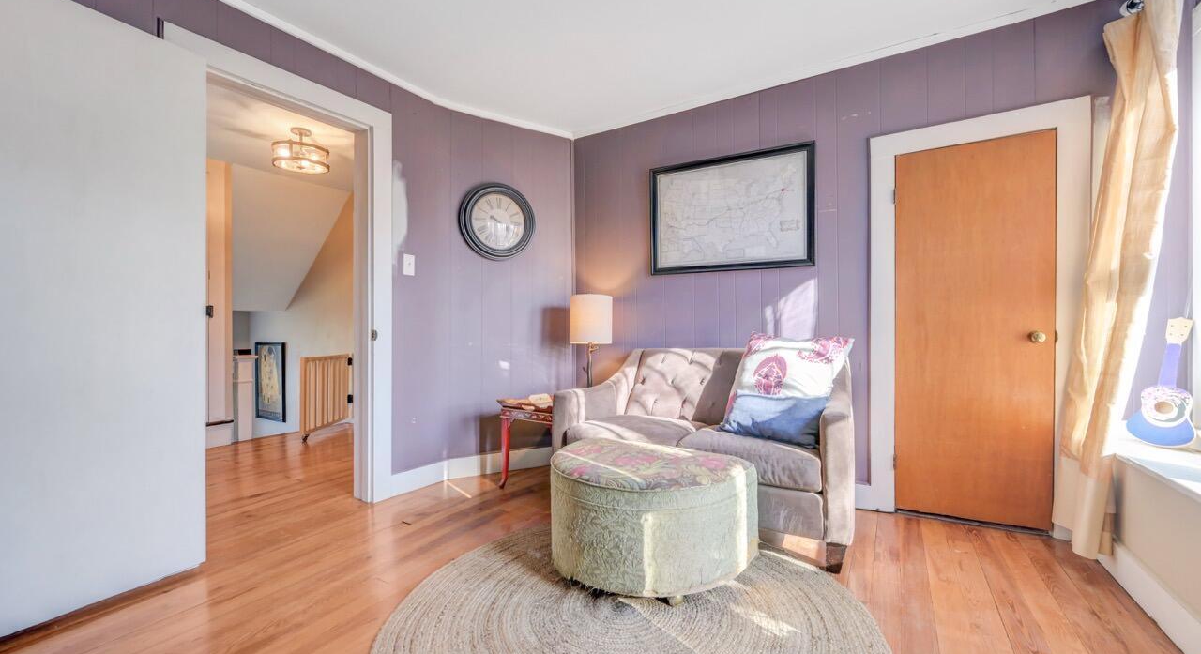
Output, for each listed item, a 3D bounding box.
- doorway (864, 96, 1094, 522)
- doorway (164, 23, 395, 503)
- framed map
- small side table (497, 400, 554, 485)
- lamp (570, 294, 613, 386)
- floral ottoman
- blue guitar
[{"bbox_3d":[1.795,-0.025,2.270,0.830,1.950,0.110,0,0,30],"label":"doorway"},{"bbox_3d":[-1.500,-0.120,2.255,0.160,2.140,0.950,0,0,34],"label":"doorway"},{"bbox_3d":[0.755,-0.685,2.831,0.990,0.690,0.035,0,0,30],"label":"framed map"},{"bbox_3d":[-0.310,0.685,2.850,0.420,0.530,0.480,0,0,30],"label":"small side table"},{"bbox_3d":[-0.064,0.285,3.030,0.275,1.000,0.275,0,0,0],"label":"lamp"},{"bbox_3d":[0.167,0.730,1.850,0.760,0.420,0.570,0,0,30],"label":"floral ottoman"},{"bbox_3d":[2.290,0.230,1.890,0.190,0.550,0.065,10,-3,34],"label":"blue guitar"}]

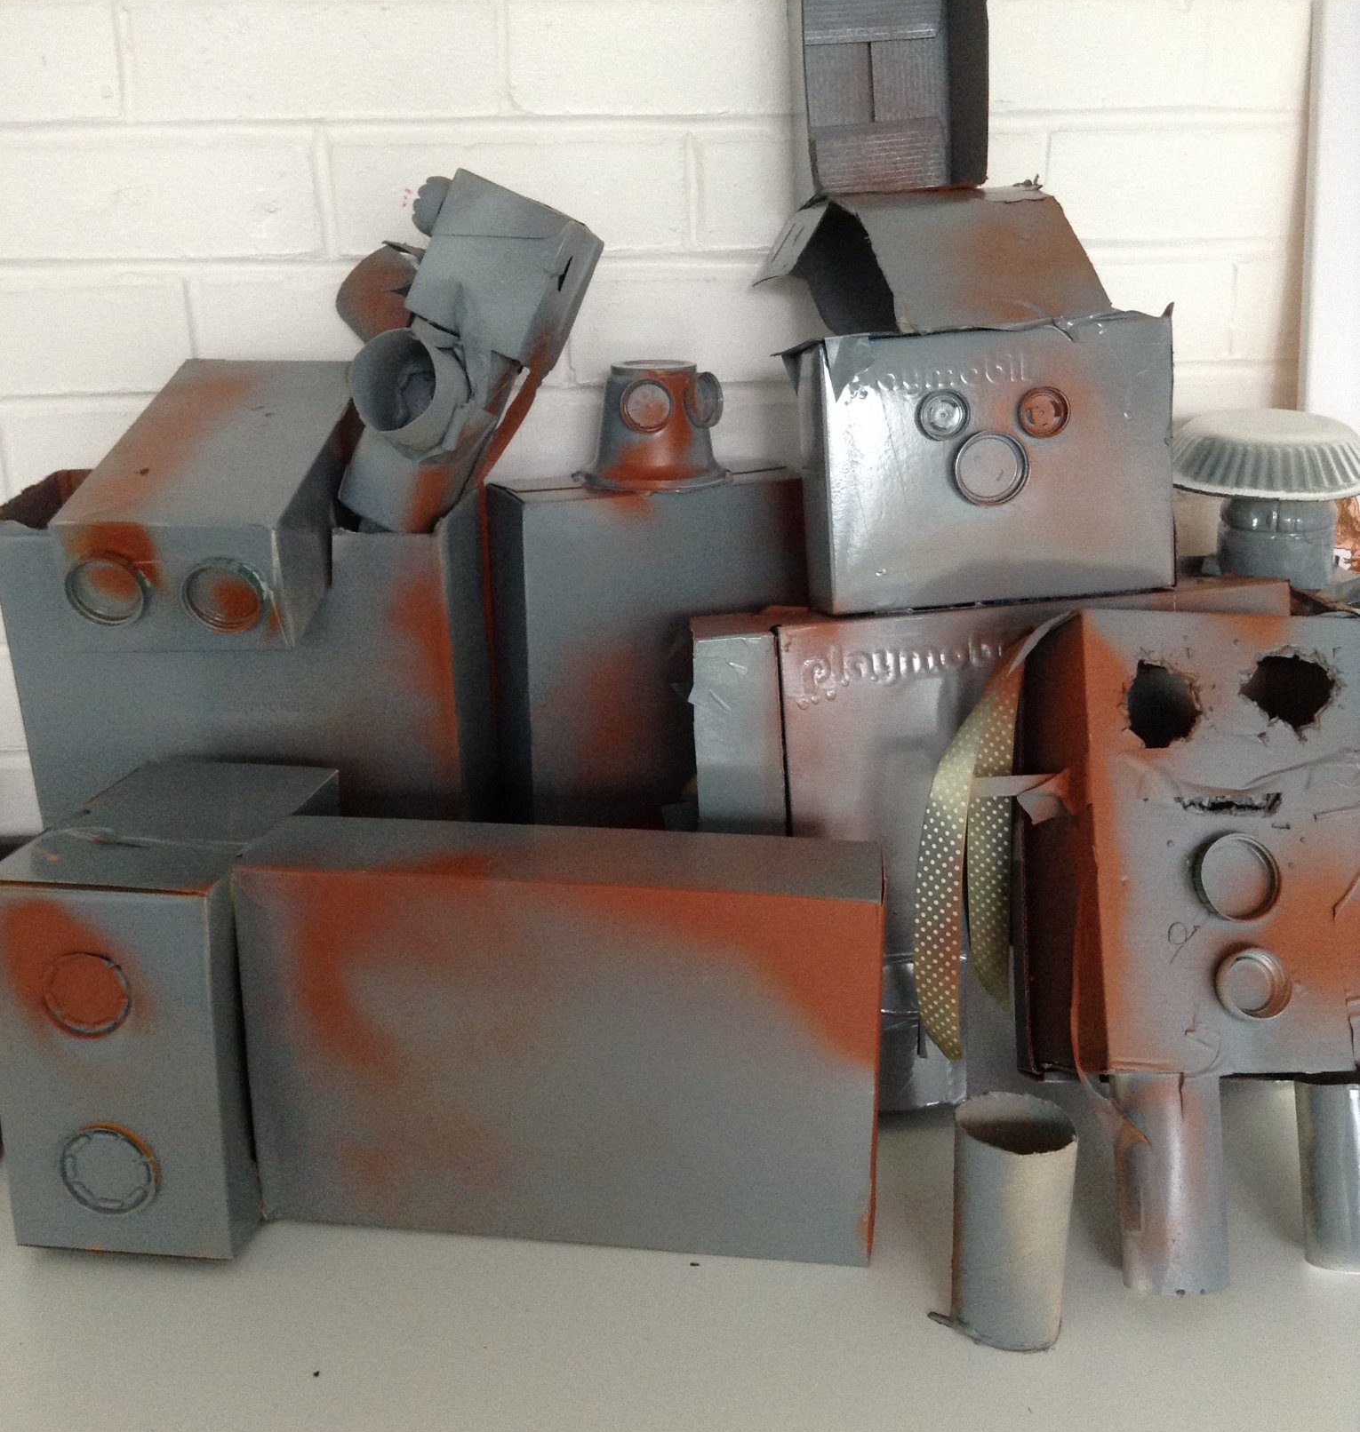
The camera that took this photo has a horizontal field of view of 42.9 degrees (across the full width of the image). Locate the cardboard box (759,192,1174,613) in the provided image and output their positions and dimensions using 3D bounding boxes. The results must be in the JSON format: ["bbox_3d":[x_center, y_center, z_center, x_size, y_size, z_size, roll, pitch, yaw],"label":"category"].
[{"bbox_3d":[0.145,-0.162,0.881,0.198,0.205,0.066,-5,9,-9],"label":"cardboard box"}]

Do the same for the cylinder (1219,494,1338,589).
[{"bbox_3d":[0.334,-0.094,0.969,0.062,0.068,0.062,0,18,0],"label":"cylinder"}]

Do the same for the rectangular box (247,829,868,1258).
[{"bbox_3d":[-0.051,0.147,0.801,0.281,0.179,0.067,2,18,7],"label":"rectangular box"}]

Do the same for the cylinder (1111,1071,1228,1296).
[{"bbox_3d":[0.221,0.196,0.760,0.047,0.107,0.047,0,18,0],"label":"cylinder"}]

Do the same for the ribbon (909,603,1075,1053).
[{"bbox_3d":[0.140,0.054,0.774,0.060,0.205,0.050,-2,18,-6],"label":"ribbon"}]

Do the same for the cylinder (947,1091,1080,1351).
[{"bbox_3d":[0.140,0.214,0.726,0.048,0.096,0.048,0,18,0],"label":"cylinder"}]

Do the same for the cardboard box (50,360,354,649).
[{"bbox_3d":[-0.235,-0.118,0.919,0.107,0.066,0.217,1,32,3],"label":"cardboard box"}]

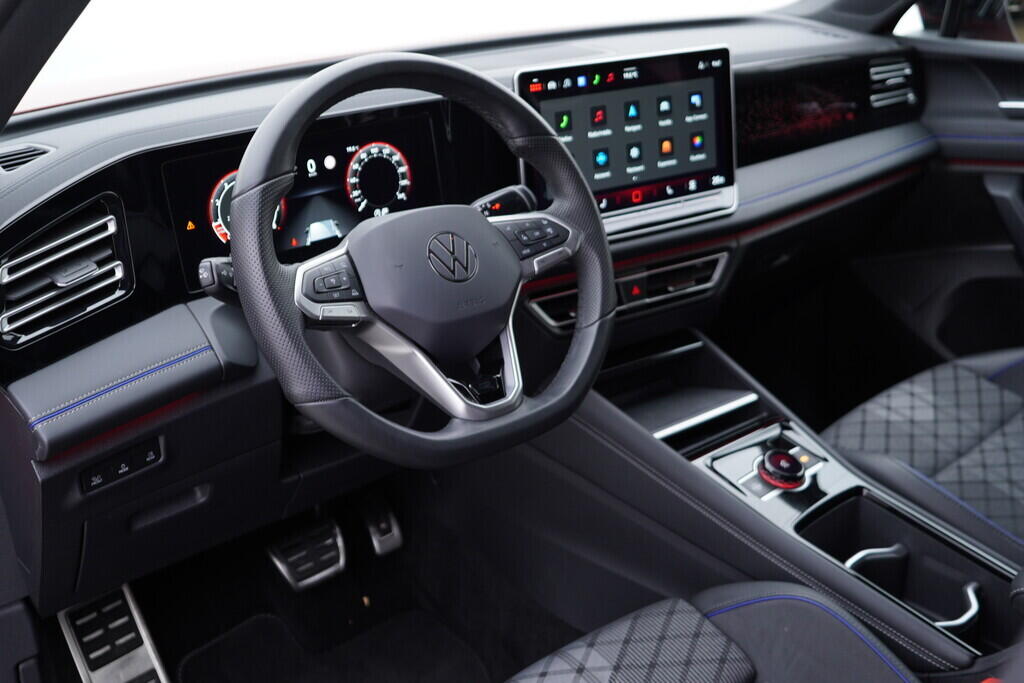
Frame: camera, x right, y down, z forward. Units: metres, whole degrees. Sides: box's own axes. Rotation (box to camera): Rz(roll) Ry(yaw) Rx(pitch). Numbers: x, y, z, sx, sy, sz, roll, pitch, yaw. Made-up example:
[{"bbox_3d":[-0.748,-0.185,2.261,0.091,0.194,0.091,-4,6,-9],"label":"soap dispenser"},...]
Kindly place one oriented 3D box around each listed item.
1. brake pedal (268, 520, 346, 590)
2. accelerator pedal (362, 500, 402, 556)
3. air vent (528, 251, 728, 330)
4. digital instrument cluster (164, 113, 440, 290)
[{"bbox_3d":[-0.285,0.298,1.427,0.094,0.072,0.030,-18,-7,-33],"label":"brake pedal"},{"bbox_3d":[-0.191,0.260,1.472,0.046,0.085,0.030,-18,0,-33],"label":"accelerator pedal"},{"bbox_3d":[0.145,-0.064,1.258,0.303,0.042,0.035,-15,17,-29],"label":"air vent"},{"bbox_3d":[-0.195,-0.142,1.005,0.295,0.120,0.032,-21,21,-38],"label":"digital instrument cluster"}]

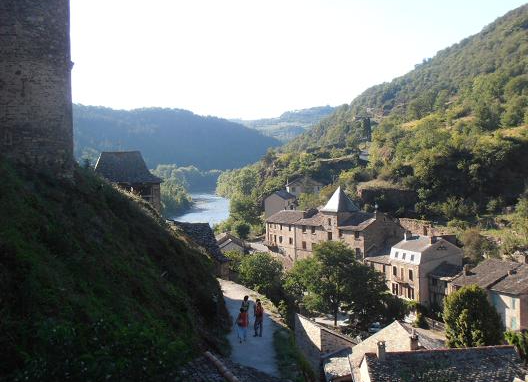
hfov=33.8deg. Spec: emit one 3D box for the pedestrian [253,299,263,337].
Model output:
[{"bbox_3d":[-0.295,5.779,39.429,0.520,1.710,0.420,-1,3,-15],"label":"pedestrian"}]

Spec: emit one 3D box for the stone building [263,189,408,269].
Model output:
[{"bbox_3d":[13.010,6.499,162.995,9.800,15.100,28.500,-2,3,-35],"label":"stone building"}]

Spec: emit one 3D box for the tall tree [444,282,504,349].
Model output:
[{"bbox_3d":[26.092,15.781,108.900,7.200,8.442,7.200,0,3,0],"label":"tall tree"}]

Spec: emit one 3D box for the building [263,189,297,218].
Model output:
[{"bbox_3d":[4.313,3.442,221.446,5.600,6.700,11.000,1,3,14],"label":"building"}]

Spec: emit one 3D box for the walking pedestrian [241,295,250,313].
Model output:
[{"bbox_3d":[-0.849,5.765,41.030,0.500,1.630,0.380,0,3,-6],"label":"walking pedestrian"}]

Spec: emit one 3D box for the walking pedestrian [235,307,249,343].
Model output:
[{"bbox_3d":[-0.959,5.952,38.436,0.580,1.570,0.450,0,3,-8],"label":"walking pedestrian"}]

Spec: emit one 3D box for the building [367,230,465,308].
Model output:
[{"bbox_3d":[24.547,12.213,142.382,8.000,11.700,15.300,-1,3,-24],"label":"building"}]

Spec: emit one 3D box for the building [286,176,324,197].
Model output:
[{"bbox_3d":[11.760,-1.307,249.987,9.900,6.400,9.000,0,3,-3],"label":"building"}]

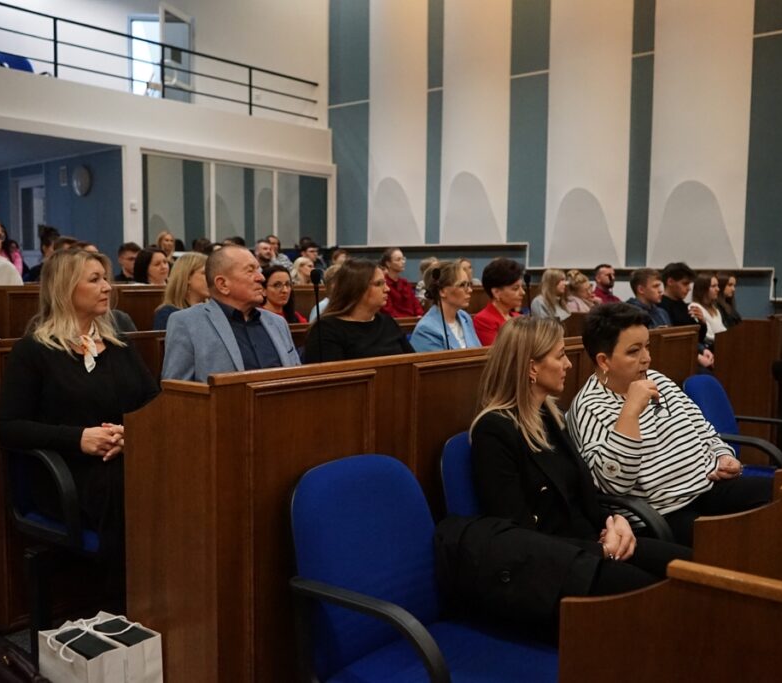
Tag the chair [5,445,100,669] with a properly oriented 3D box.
[{"bbox_3d":[-0.891,0.553,2.673,0.590,0.910,0.590,5,7,39],"label":"chair"}]

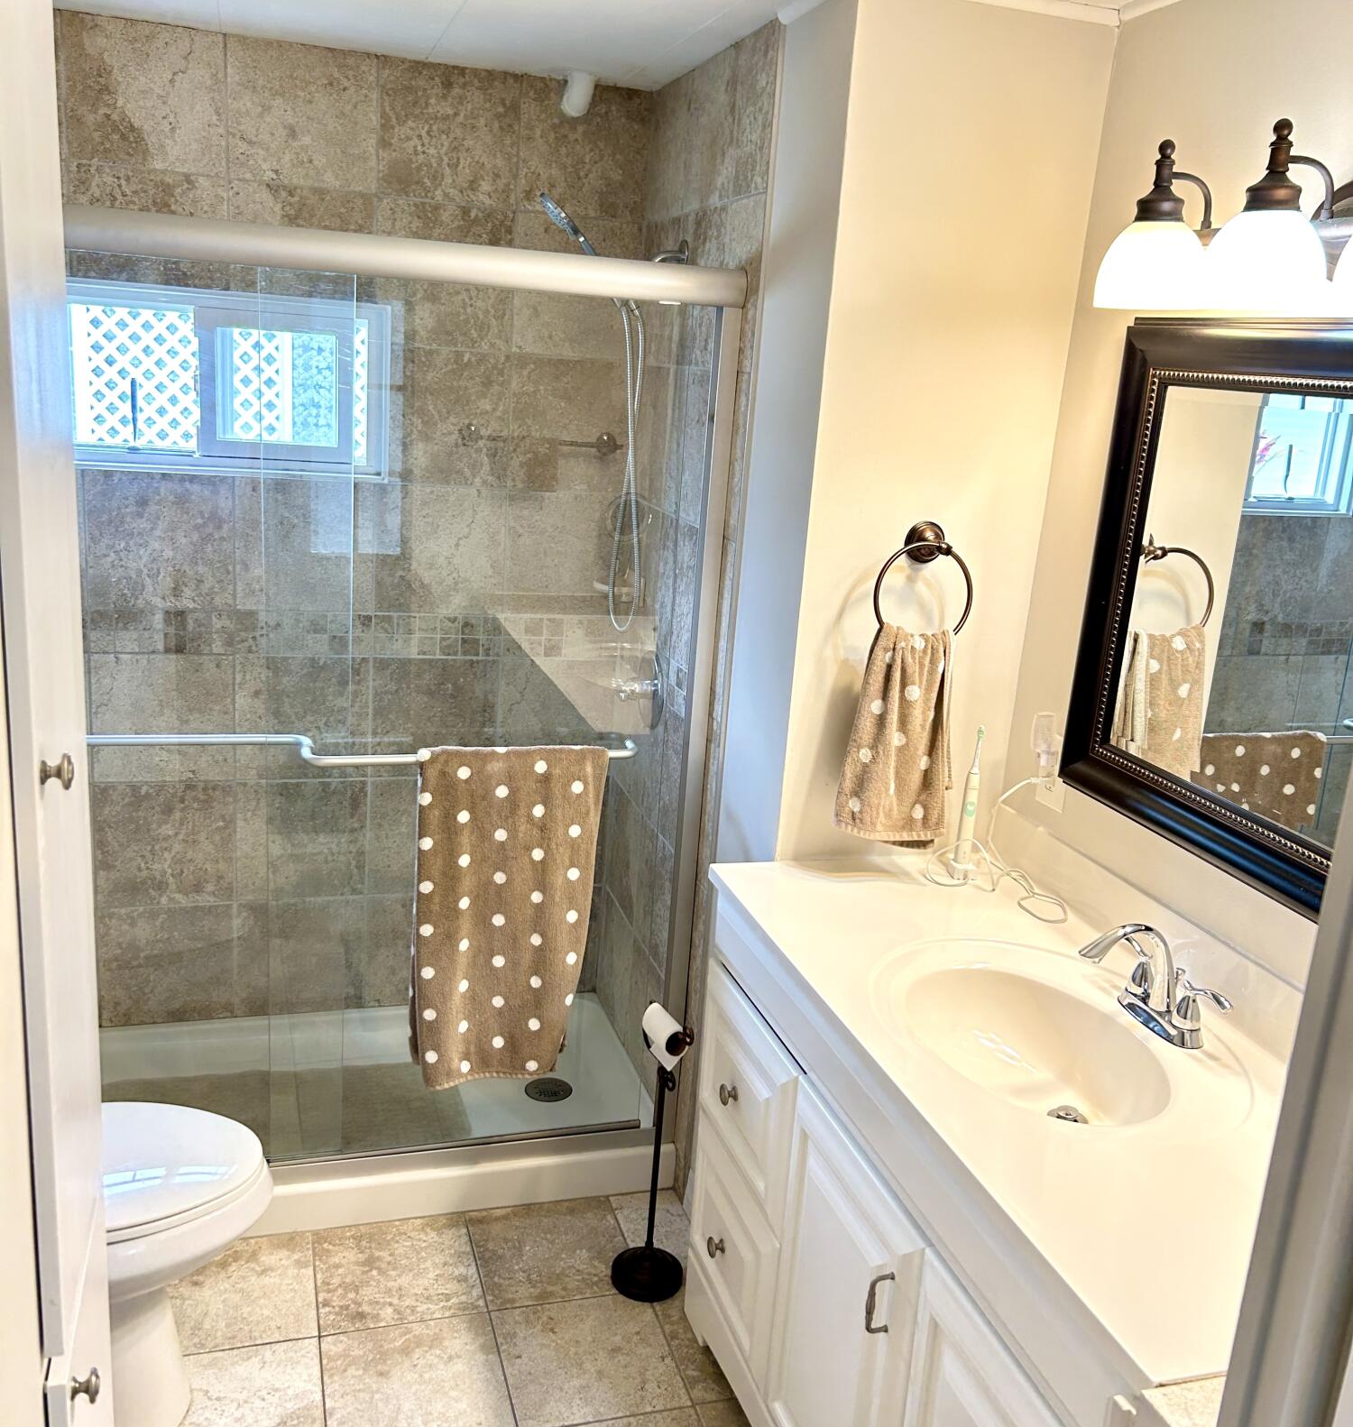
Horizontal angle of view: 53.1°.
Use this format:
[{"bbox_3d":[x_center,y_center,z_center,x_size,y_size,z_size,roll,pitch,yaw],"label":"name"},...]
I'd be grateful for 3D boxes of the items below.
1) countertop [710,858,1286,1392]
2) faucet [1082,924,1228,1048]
[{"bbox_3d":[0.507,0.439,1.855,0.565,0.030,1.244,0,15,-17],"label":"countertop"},{"bbox_3d":[0.623,0.357,1.840,0.185,0.152,0.225,0,15,-17],"label":"faucet"}]

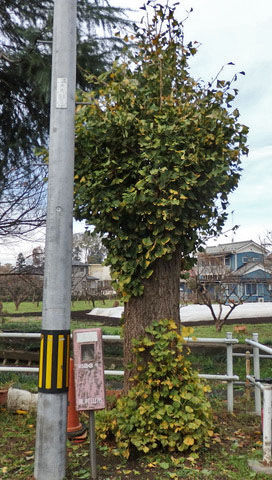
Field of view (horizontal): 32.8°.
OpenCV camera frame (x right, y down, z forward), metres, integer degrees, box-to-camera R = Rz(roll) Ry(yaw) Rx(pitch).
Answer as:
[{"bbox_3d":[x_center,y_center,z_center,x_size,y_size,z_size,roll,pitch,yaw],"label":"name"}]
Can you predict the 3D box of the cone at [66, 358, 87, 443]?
[{"bbox_3d":[-0.605,1.430,4.200,0.370,0.740,0.370,1,-6,3],"label":"cone"}]

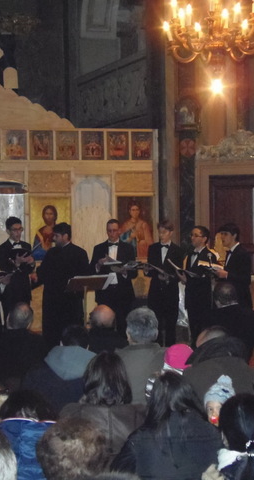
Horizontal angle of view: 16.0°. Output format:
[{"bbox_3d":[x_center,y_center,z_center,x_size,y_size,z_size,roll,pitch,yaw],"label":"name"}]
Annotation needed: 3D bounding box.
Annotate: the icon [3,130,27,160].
[{"bbox_3d":[-1.329,-1.126,10.781,0.285,0.350,0.030,-1,0,-18],"label":"icon"}]

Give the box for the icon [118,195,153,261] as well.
[{"bbox_3d":[0.104,-0.155,11.235,0.473,0.756,0.040,-1,0,-18],"label":"icon"}]

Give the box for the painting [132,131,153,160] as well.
[{"bbox_3d":[0.193,-1.166,11.270,0.285,0.350,0.030,-1,0,-18],"label":"painting"}]

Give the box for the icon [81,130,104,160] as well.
[{"bbox_3d":[-0.422,-1.175,11.304,0.299,0.361,0.030,-2,2,-21],"label":"icon"}]

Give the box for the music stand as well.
[{"bbox_3d":[-0.371,0.953,8.934,0.500,1.231,0.400,-2,3,-25],"label":"music stand"}]

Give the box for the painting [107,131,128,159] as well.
[{"bbox_3d":[-0.103,-1.170,11.210,0.285,0.355,0.030,-2,3,-19],"label":"painting"}]

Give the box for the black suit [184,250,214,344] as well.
[{"bbox_3d":[0.742,0.775,9.339,0.320,1.418,0.460,-3,4,-38],"label":"black suit"}]

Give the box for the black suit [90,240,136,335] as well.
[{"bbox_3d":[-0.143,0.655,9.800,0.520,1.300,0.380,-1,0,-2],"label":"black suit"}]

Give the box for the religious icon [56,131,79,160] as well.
[{"bbox_3d":[-0.731,-1.166,11.188,0.301,0.362,0.030,-2,2,-21],"label":"religious icon"}]

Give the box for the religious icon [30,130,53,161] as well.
[{"bbox_3d":[-1.026,-1.134,10.878,0.285,0.350,0.030,-1,0,-18],"label":"religious icon"}]

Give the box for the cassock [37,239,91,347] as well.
[{"bbox_3d":[-0.626,0.789,9.242,0.540,1.530,0.380,-2,4,-27],"label":"cassock"}]

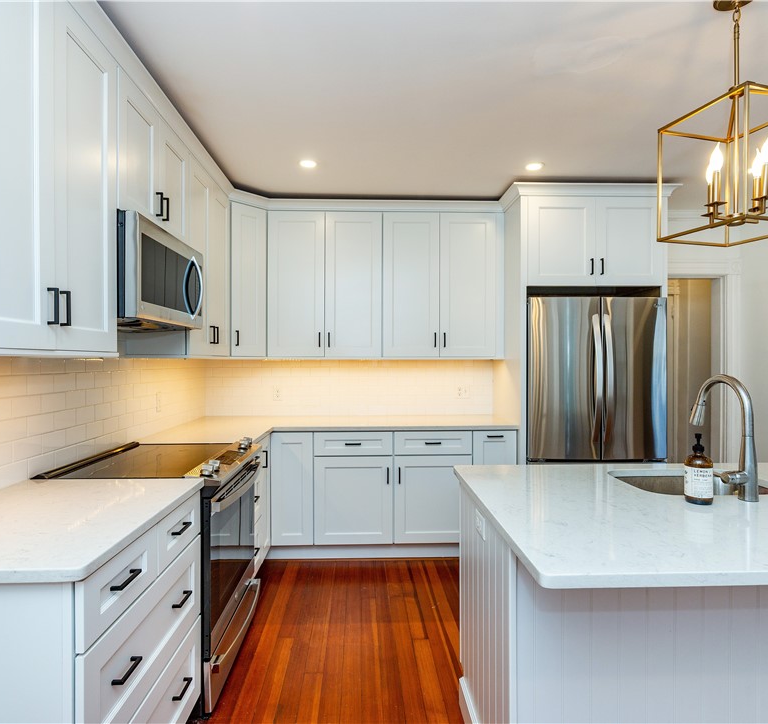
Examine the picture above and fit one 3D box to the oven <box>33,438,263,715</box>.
[{"bbox_3d":[-0.980,0.890,2.198,0.705,0.934,0.760,0,0,-2],"label":"oven"}]

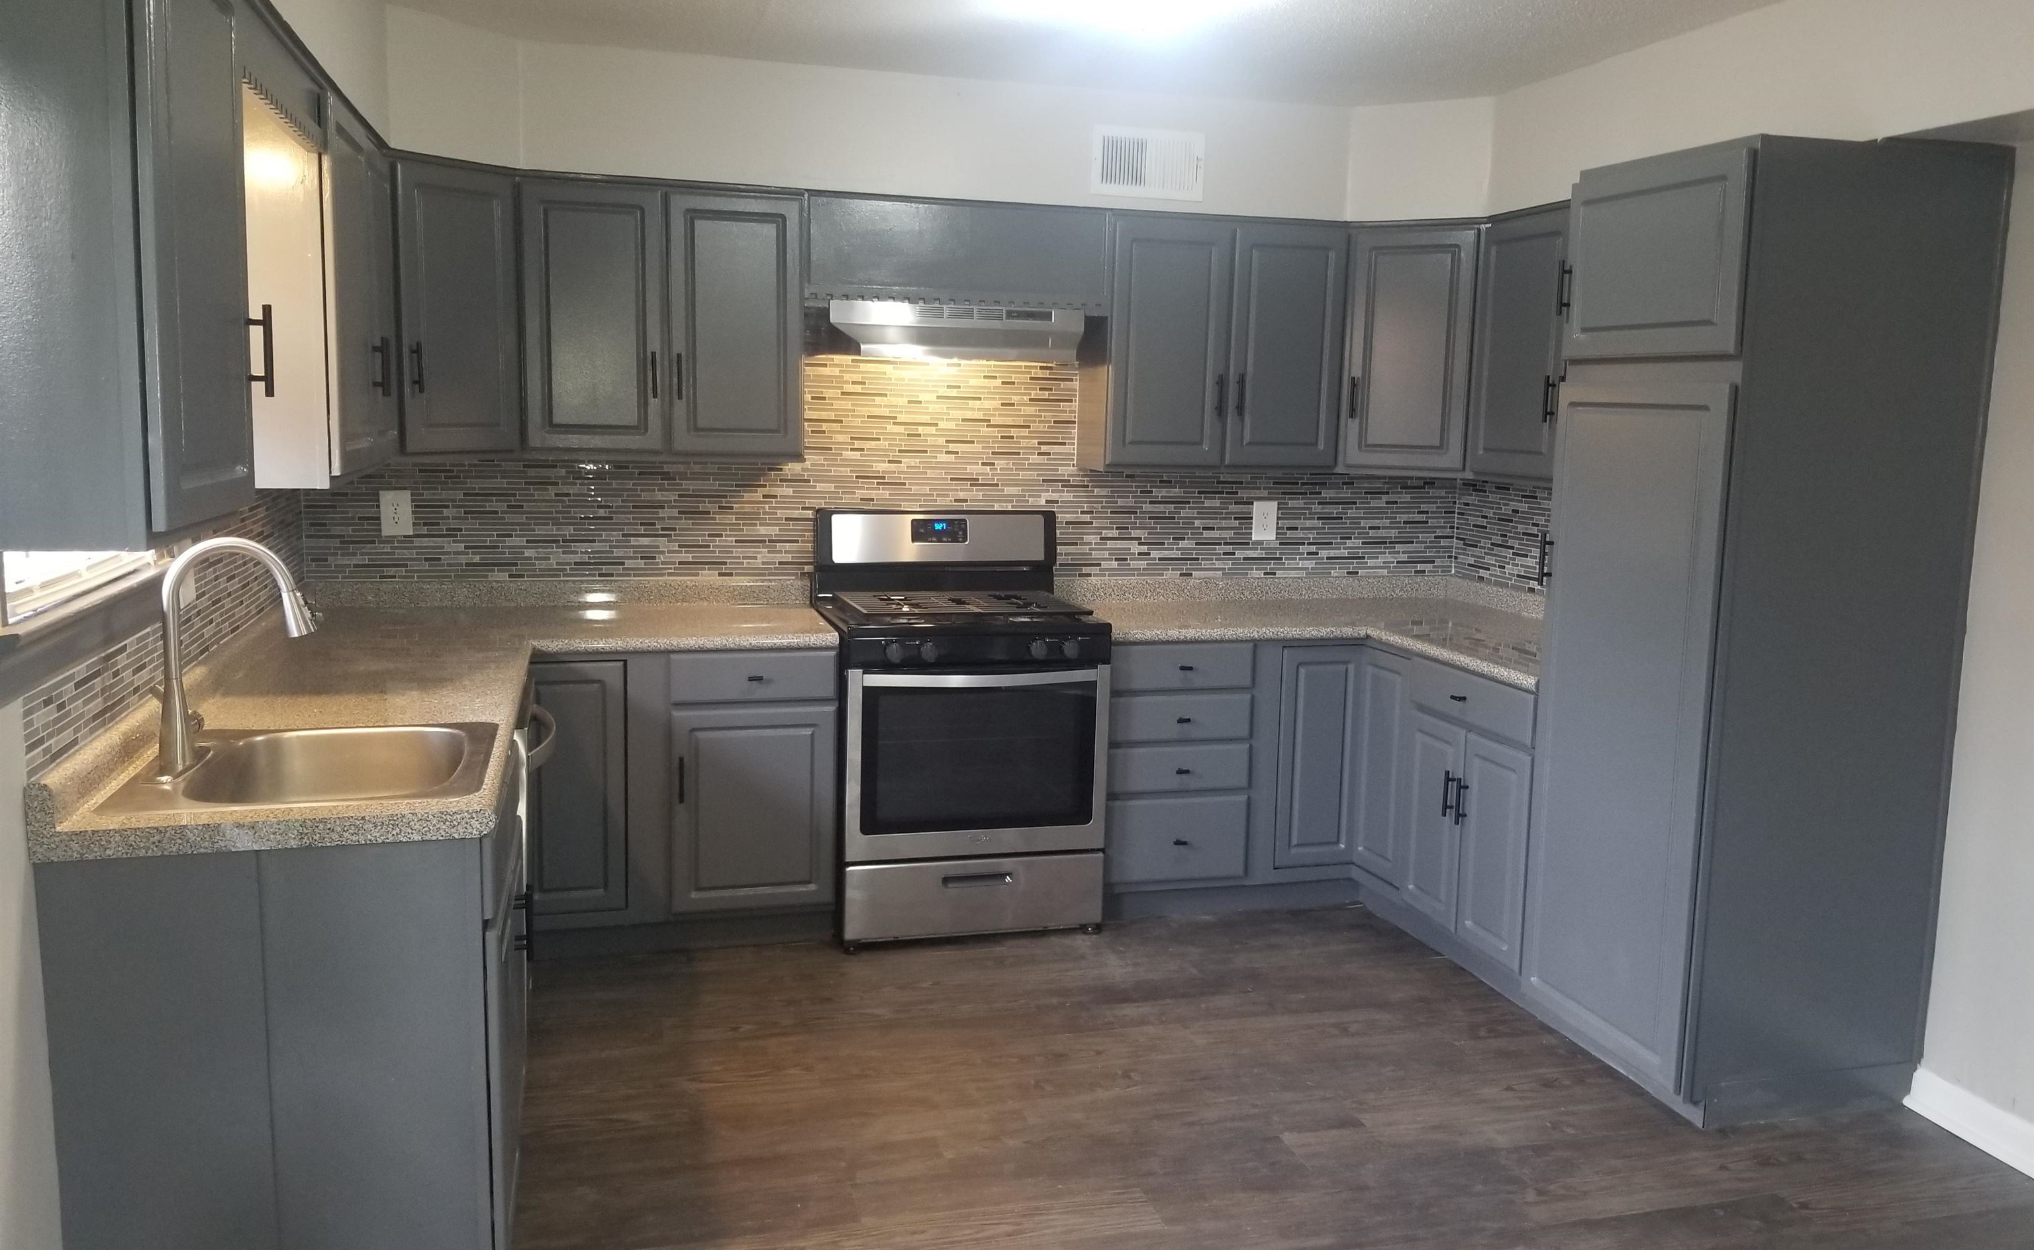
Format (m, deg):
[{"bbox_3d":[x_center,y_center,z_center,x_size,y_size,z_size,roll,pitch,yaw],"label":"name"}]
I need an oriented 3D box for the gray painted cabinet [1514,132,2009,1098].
[{"bbox_3d":[1.676,0.015,3.541,0.639,2.108,0.604,-1,8,-15],"label":"gray painted cabinet"}]

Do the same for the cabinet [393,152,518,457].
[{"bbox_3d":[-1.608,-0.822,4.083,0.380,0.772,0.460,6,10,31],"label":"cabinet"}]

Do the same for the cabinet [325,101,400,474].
[{"bbox_3d":[-1.604,-0.718,3.355,0.346,0.772,0.880,-1,8,-15],"label":"cabinet"}]

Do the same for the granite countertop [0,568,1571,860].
[{"bbox_3d":[0.042,0.076,3.749,3.635,0.130,2.294,-1,9,-15],"label":"granite countertop"}]

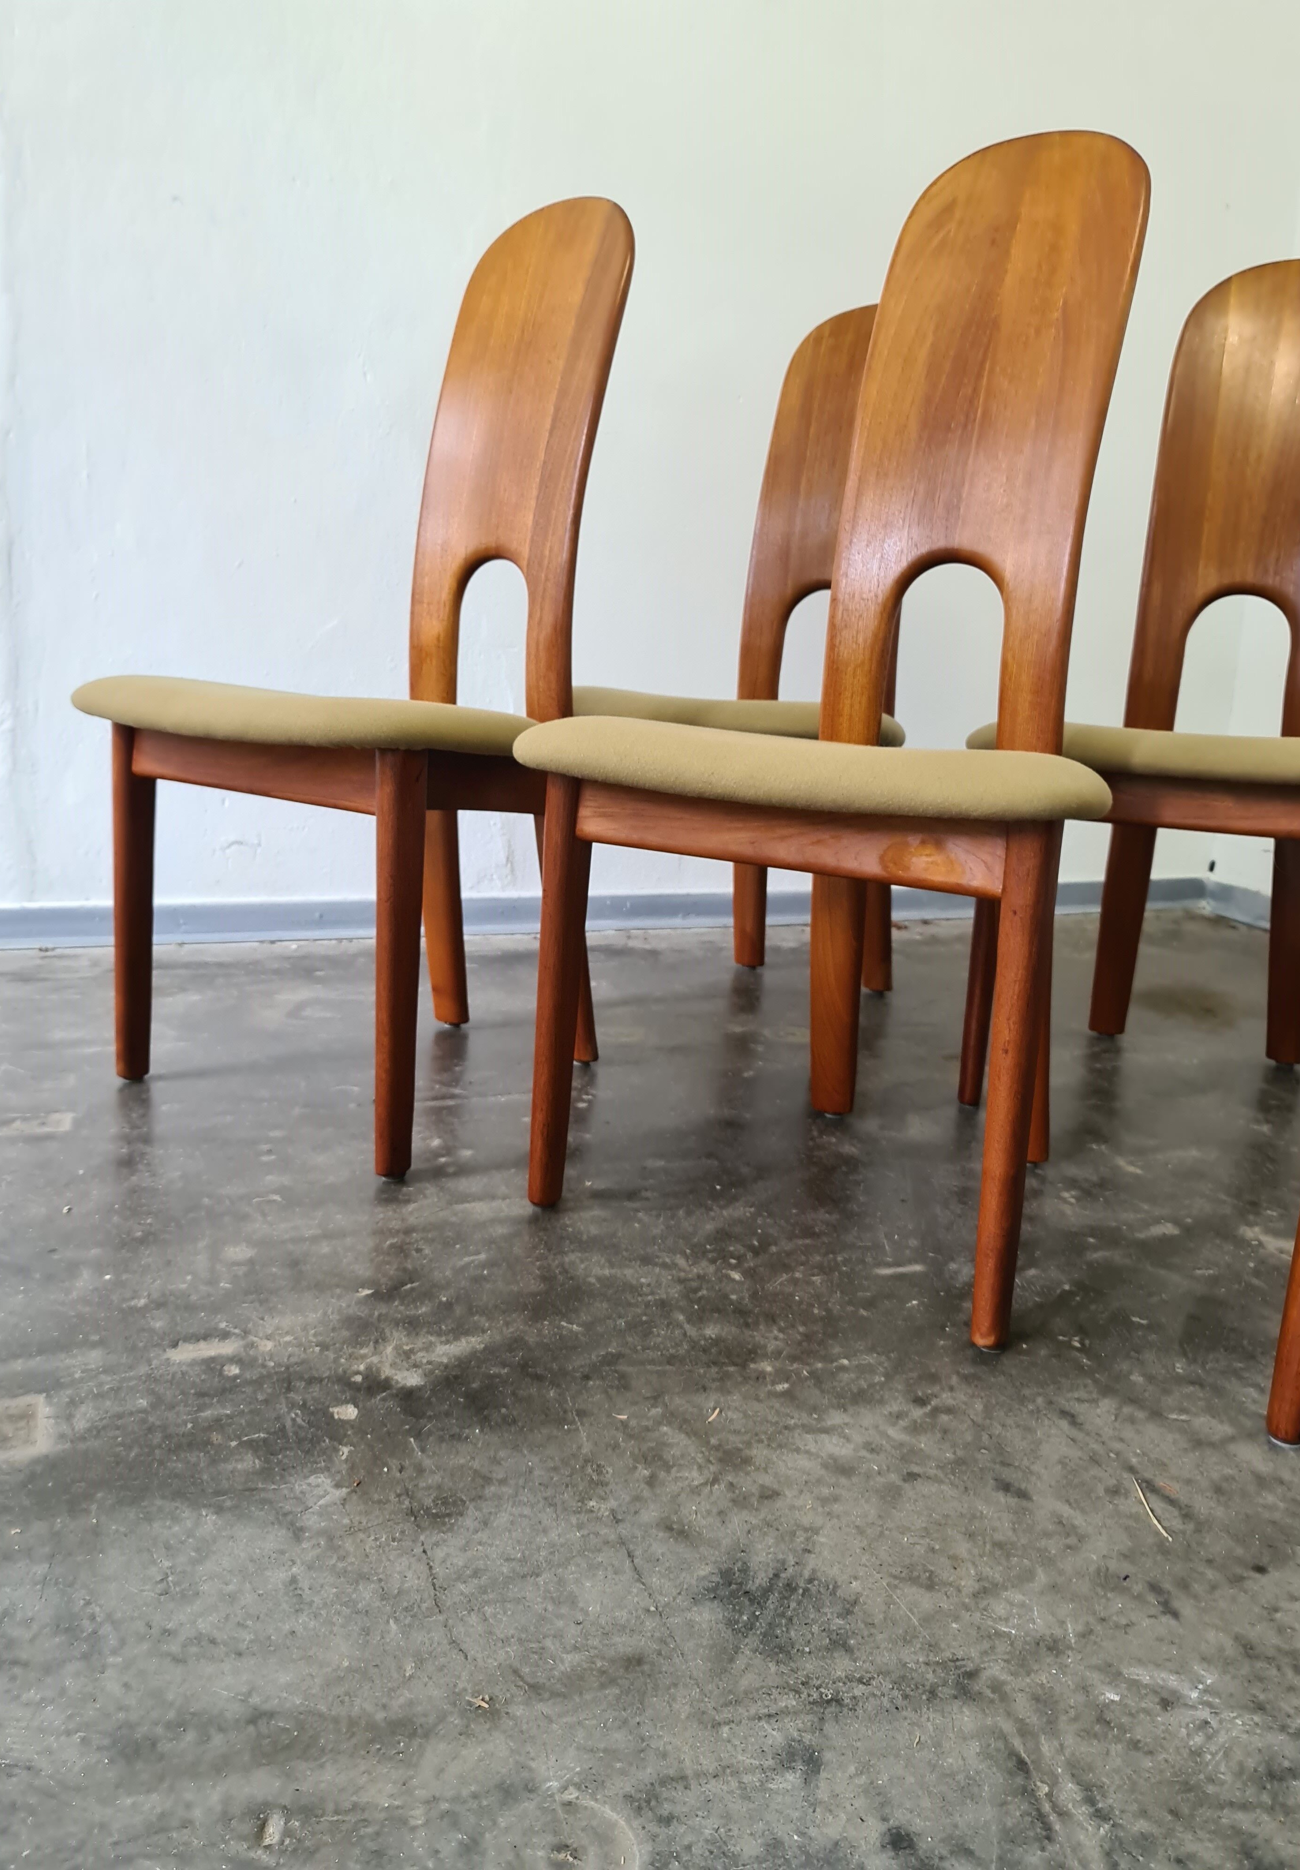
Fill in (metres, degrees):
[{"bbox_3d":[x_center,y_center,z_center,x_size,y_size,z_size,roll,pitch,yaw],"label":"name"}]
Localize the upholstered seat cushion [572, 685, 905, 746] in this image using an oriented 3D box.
[{"bbox_3d":[0.121,-0.297,1.849,0.495,0.070,0.416,10,14,31],"label":"upholstered seat cushion"}]

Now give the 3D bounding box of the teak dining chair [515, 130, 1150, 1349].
[{"bbox_3d":[0.209,-0.245,1.214,0.495,1.030,0.567,10,14,32],"label":"teak dining chair"}]

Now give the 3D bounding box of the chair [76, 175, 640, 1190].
[{"bbox_3d":[-0.287,-0.327,1.494,0.495,1.030,0.567,11,15,35],"label":"chair"}]

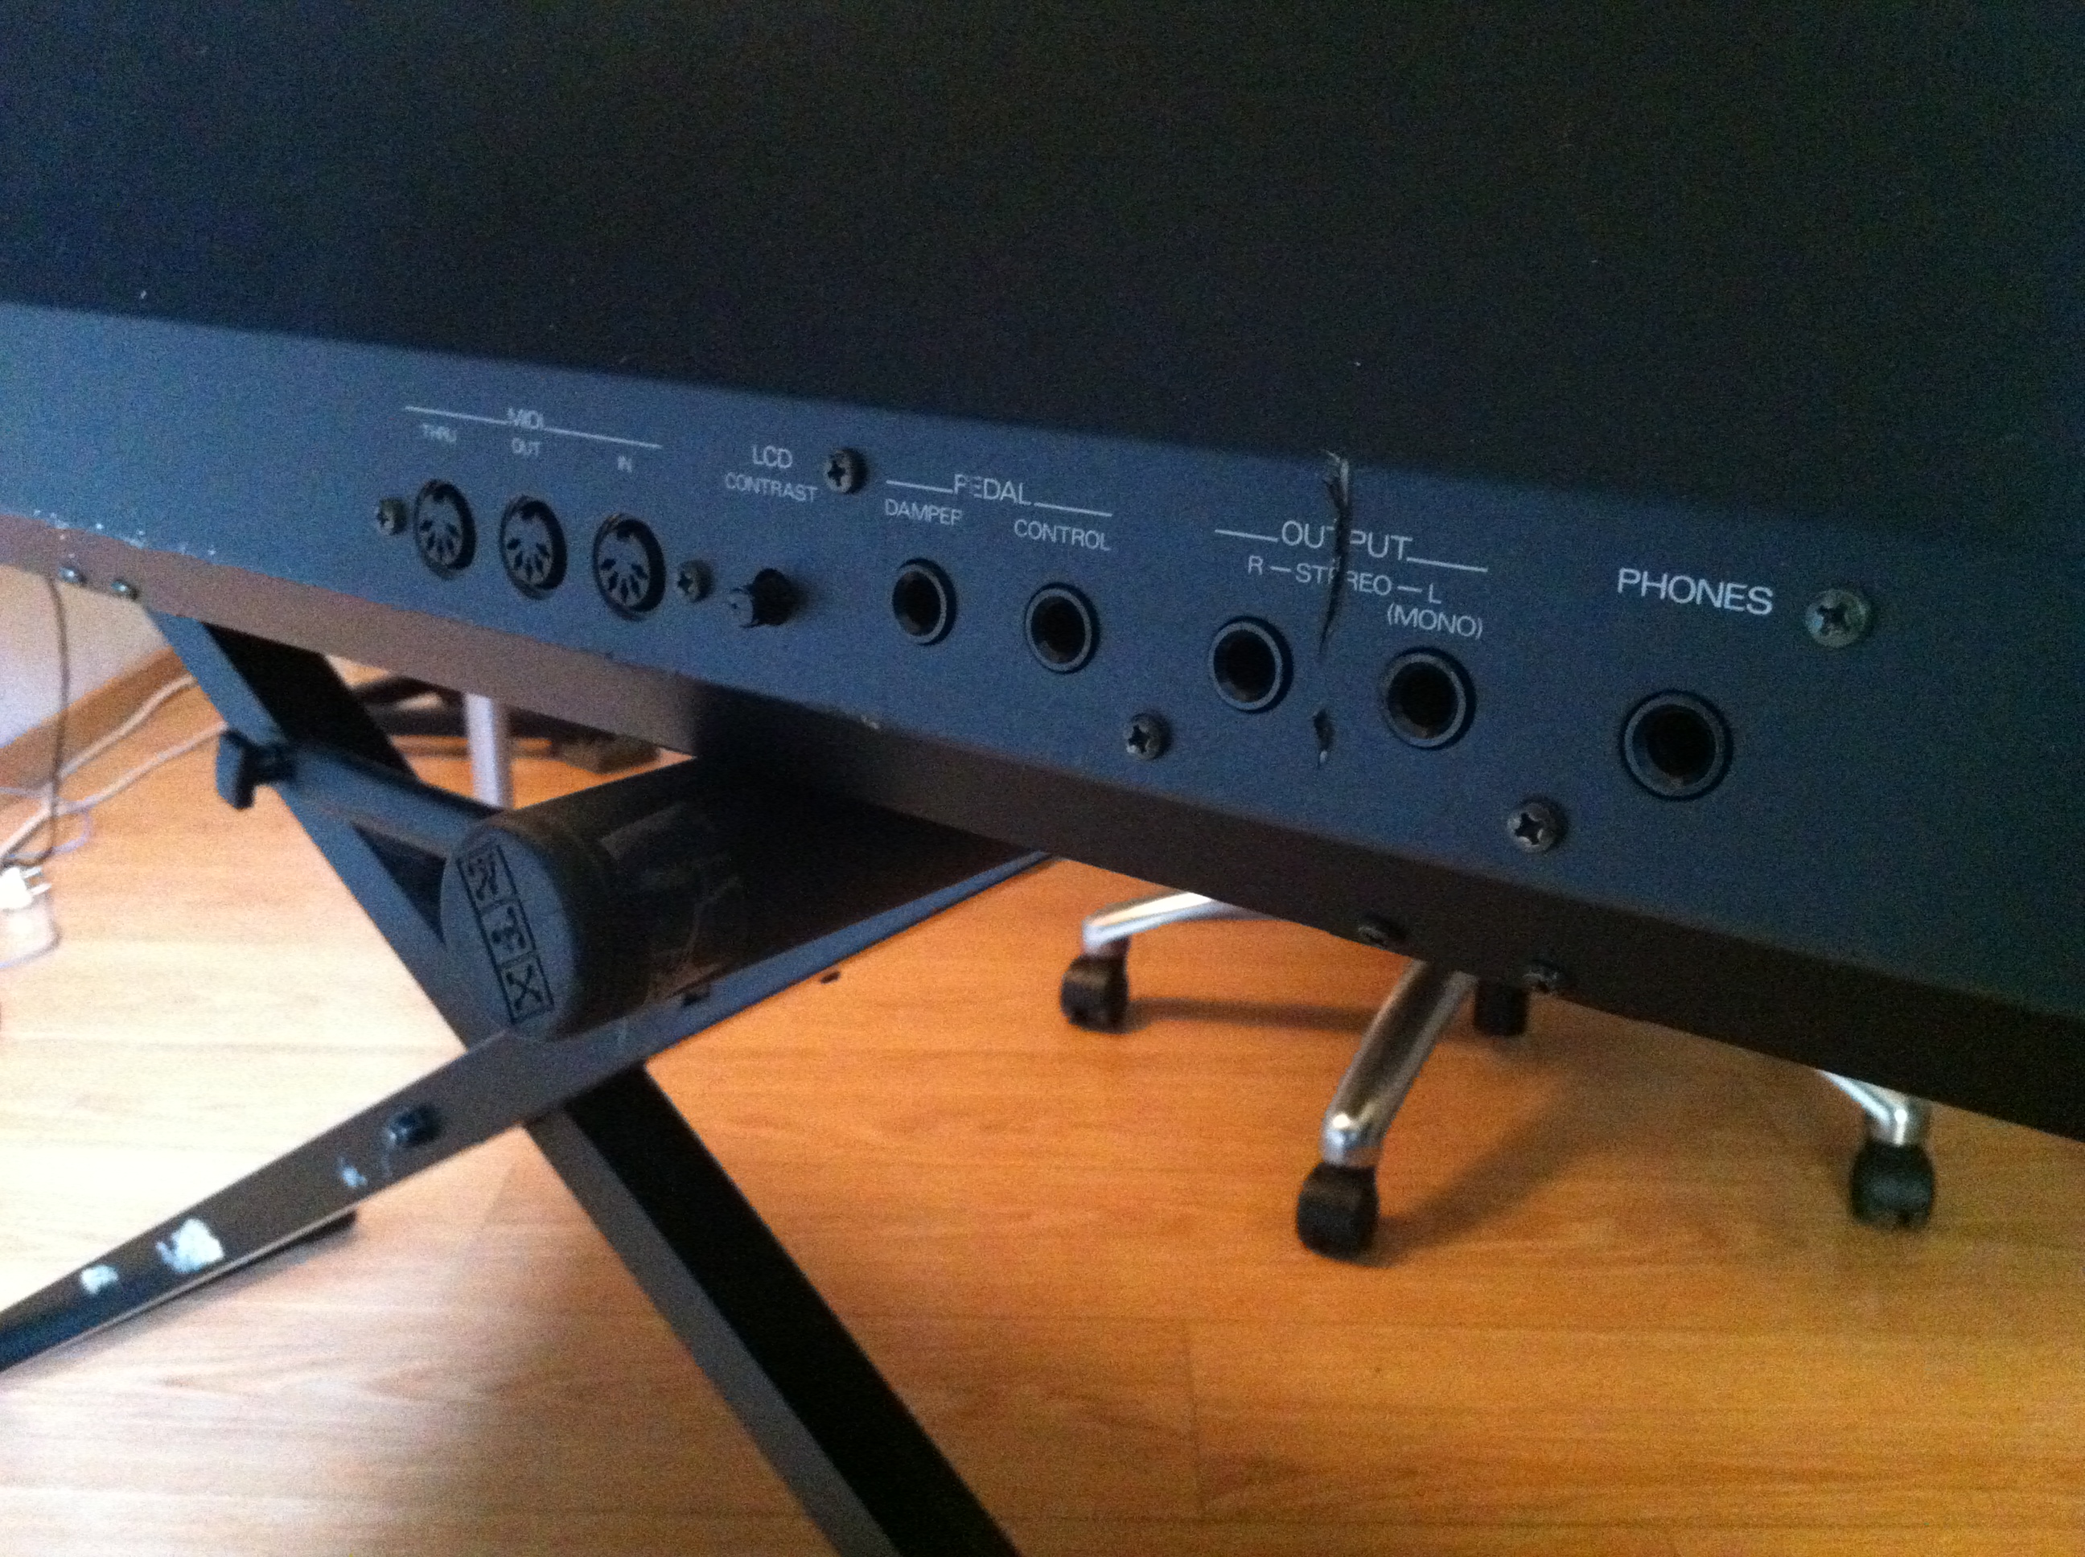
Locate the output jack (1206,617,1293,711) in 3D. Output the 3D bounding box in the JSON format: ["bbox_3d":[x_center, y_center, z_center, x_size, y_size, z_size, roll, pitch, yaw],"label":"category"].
[{"bbox_3d":[0.026,-0.014,0.249,0.011,0.011,0.007,14,19,36],"label":"output jack"}]

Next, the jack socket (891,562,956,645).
[{"bbox_3d":[-0.014,-0.024,0.279,0.011,0.011,0.007,14,19,36],"label":"jack socket"}]

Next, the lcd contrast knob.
[{"bbox_3d":[-0.039,-0.024,0.291,0.008,0.008,0.008,14,19,36],"label":"lcd contrast knob"}]

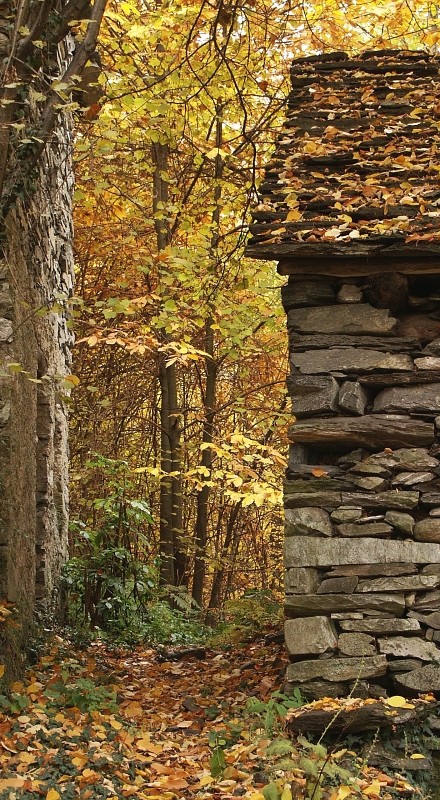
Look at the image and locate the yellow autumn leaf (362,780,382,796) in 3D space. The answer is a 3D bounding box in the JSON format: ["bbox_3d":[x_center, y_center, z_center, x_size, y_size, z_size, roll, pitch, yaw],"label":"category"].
[{"bbox_3d":[0.612,1.558,7.600,0.082,0.022,0.080,0,38,0],"label":"yellow autumn leaf"}]

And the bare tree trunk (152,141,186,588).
[{"bbox_3d":[-0.404,-0.352,15.000,0.230,4.000,0.220,-2,0,0],"label":"bare tree trunk"}]

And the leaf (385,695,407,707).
[{"bbox_3d":[0.734,1.255,7.900,0.082,0.014,0.080,0,29,0],"label":"leaf"}]

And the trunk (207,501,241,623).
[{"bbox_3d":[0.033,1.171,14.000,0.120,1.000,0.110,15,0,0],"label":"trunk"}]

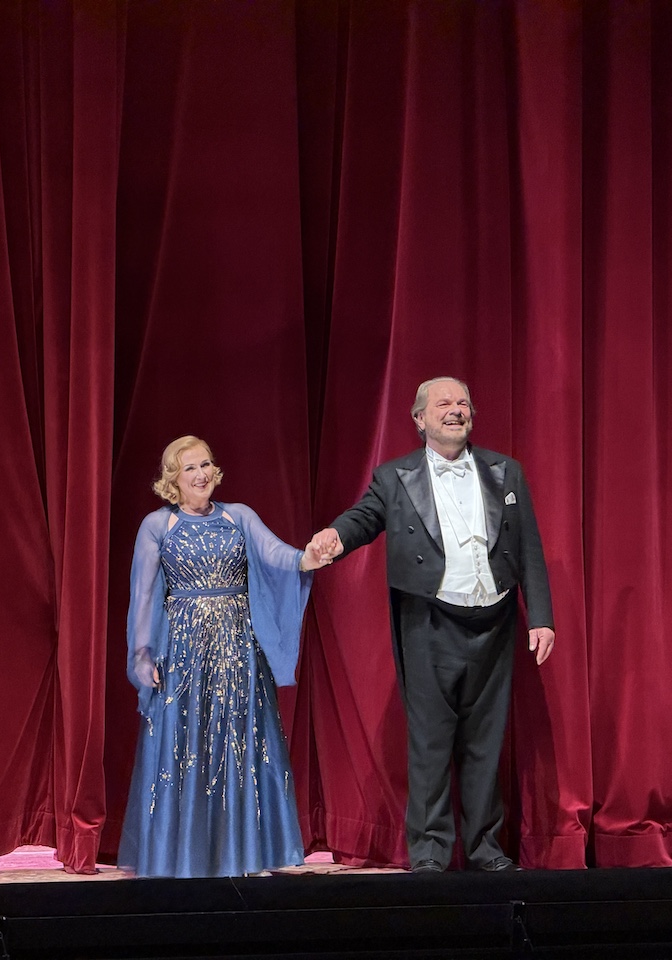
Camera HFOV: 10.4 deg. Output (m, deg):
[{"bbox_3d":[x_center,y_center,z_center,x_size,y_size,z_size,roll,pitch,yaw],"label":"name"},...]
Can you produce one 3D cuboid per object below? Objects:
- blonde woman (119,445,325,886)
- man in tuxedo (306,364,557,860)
[{"bbox_3d":[-0.428,0.666,13.950,0.760,1.660,0.560,-1,-2,-8],"label":"blonde woman"},{"bbox_3d":[0.365,0.549,14.000,0.900,1.870,0.480,-1,-2,-14],"label":"man in tuxedo"}]

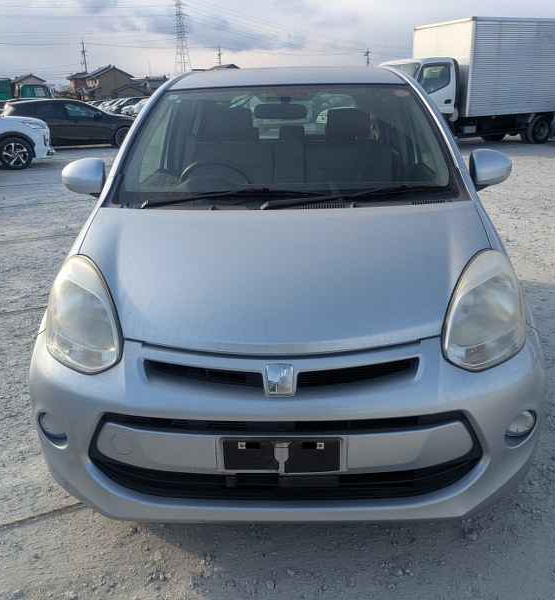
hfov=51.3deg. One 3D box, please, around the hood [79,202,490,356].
[{"bbox_3d":[0.019,-0.116,1.909,1.410,0.290,0.840,-1,20,2],"label":"hood"}]

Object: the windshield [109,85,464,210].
[{"bbox_3d":[0.035,-0.666,2.405,1.370,0.460,0.800,-1,19,3],"label":"windshield"}]

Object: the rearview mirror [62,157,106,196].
[{"bbox_3d":[-0.825,-0.538,2.495,0.205,0.165,0.135,-1,20,2],"label":"rearview mirror"}]

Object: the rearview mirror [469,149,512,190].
[{"bbox_3d":[0.895,-0.567,2.453,0.205,0.165,0.135,-1,20,2],"label":"rearview mirror"}]

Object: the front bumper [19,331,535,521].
[{"bbox_3d":[0.019,0.362,1.777,1.630,0.520,0.460,-1,20,2],"label":"front bumper"}]

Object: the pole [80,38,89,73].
[{"bbox_3d":[-37.618,-44.935,114.051,1.300,12.300,0.600,-8,21,-18],"label":"pole"}]

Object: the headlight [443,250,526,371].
[{"bbox_3d":[0.599,0.017,1.720,0.320,0.290,0.390,-1,19,3],"label":"headlight"}]

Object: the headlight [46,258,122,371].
[{"bbox_3d":[-0.587,0.029,1.786,0.310,0.250,0.440,-1,20,2],"label":"headlight"}]

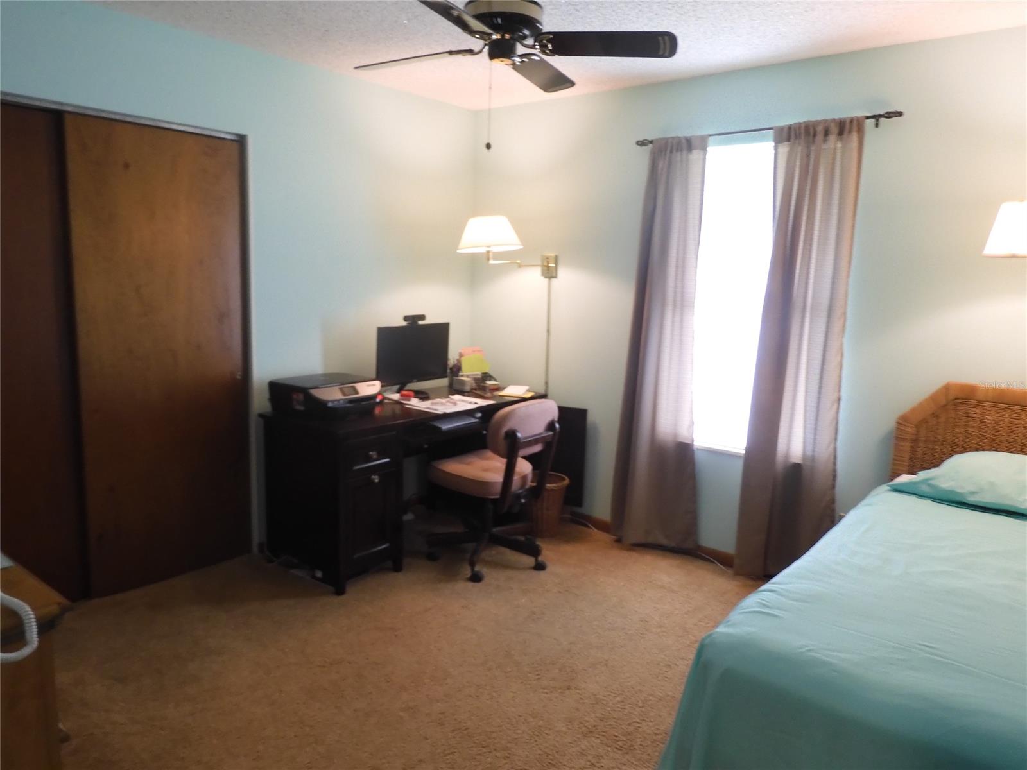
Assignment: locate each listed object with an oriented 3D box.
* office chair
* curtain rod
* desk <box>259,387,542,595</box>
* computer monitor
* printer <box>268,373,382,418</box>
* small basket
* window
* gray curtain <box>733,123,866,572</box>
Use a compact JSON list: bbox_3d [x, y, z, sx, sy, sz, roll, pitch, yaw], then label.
[{"bbox_3d":[-0.108,0.475,3.595,0.620,0.845,0.590,9,11,38],"label":"office chair"},{"bbox_3d":[1.095,-1.155,3.228,1.215,0.065,0.095,9,11,38],"label":"curtain rod"},{"bbox_3d":[-0.521,0.470,3.822,0.575,0.757,1.520,9,11,38],"label":"desk"},{"bbox_3d":[-0.558,-0.128,3.904,0.190,0.398,0.540,9,11,38],"label":"computer monitor"},{"bbox_3d":[-0.955,0.043,3.610,0.340,0.125,0.460,9,11,38],"label":"printer"},{"bbox_3d":[0.199,0.685,4.012,0.260,0.320,0.260,2,9,0],"label":"small basket"},{"bbox_3d":[1.101,-0.393,3.455,0.860,1.510,0.100,9,11,38],"label":"window"},{"bbox_3d":[1.288,-0.079,3.220,0.440,2.145,0.130,9,11,38],"label":"gray curtain"}]

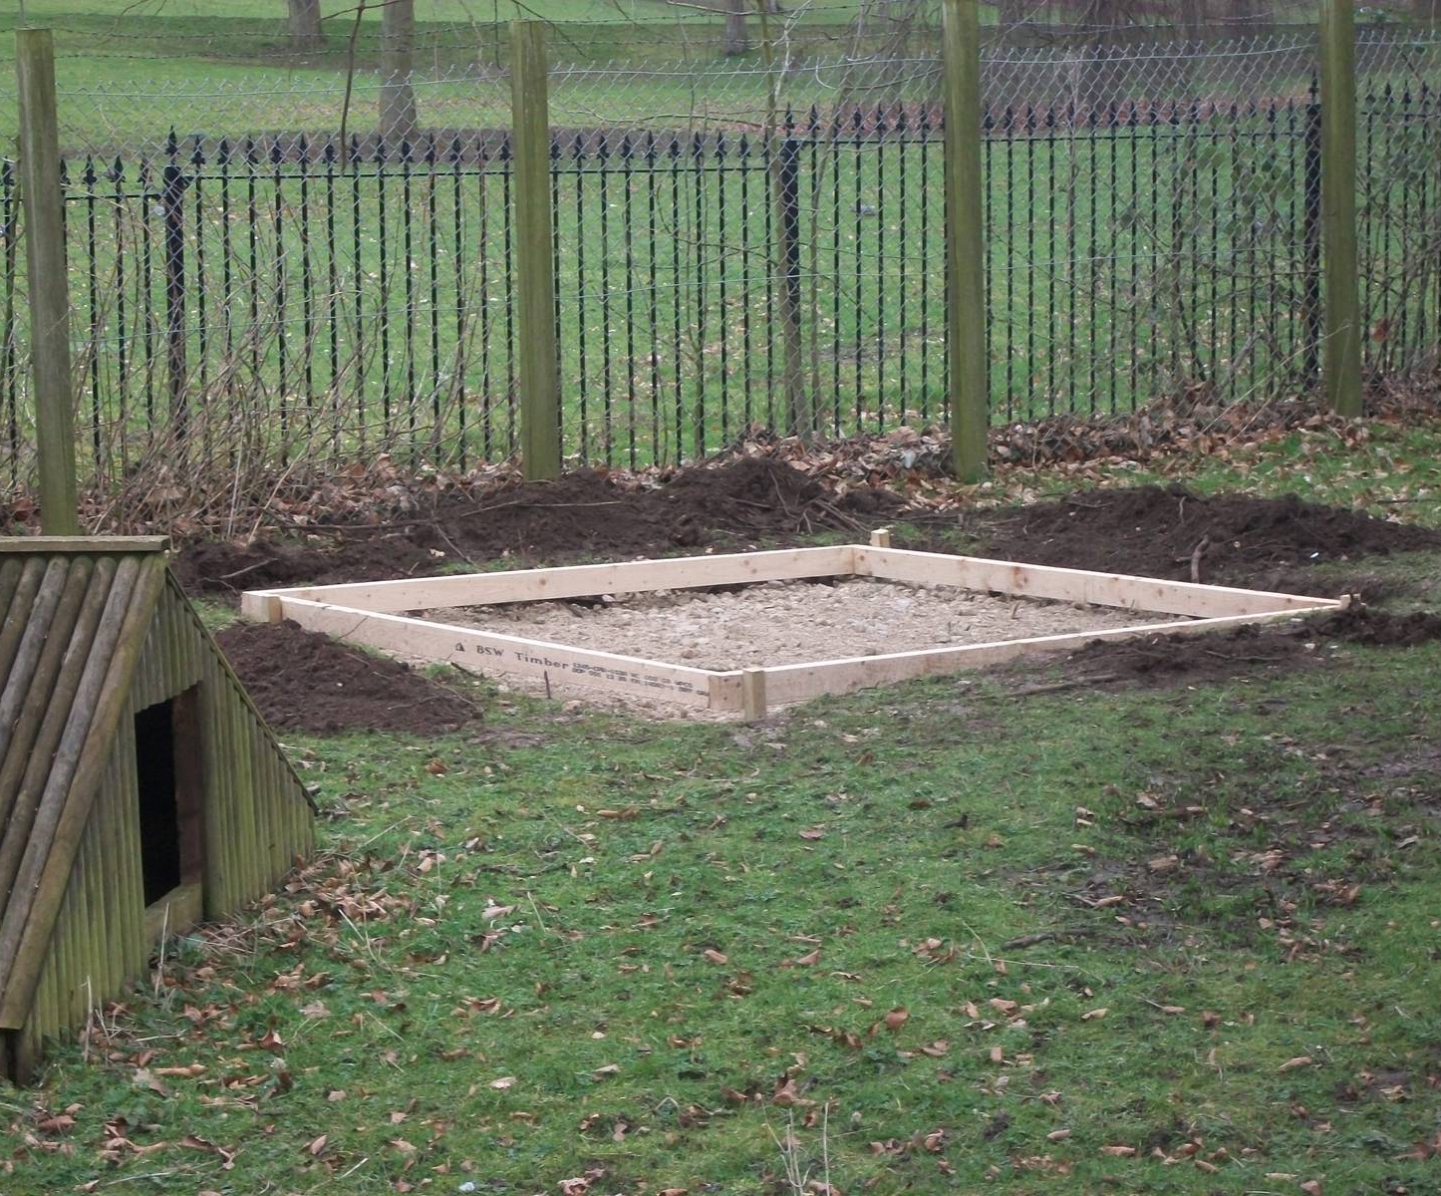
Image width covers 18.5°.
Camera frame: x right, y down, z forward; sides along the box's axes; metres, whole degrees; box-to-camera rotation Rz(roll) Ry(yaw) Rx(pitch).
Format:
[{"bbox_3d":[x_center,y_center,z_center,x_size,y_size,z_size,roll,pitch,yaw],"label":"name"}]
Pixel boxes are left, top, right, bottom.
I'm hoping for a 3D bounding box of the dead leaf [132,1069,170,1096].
[{"bbox_3d":[-0.977,0.833,7.600,0.062,0.033,0.055,-2,7,-17],"label":"dead leaf"}]

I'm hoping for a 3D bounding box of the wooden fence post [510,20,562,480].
[{"bbox_3d":[-0.646,-1.208,15.551,0.128,1.623,0.128,-6,8,-32],"label":"wooden fence post"}]

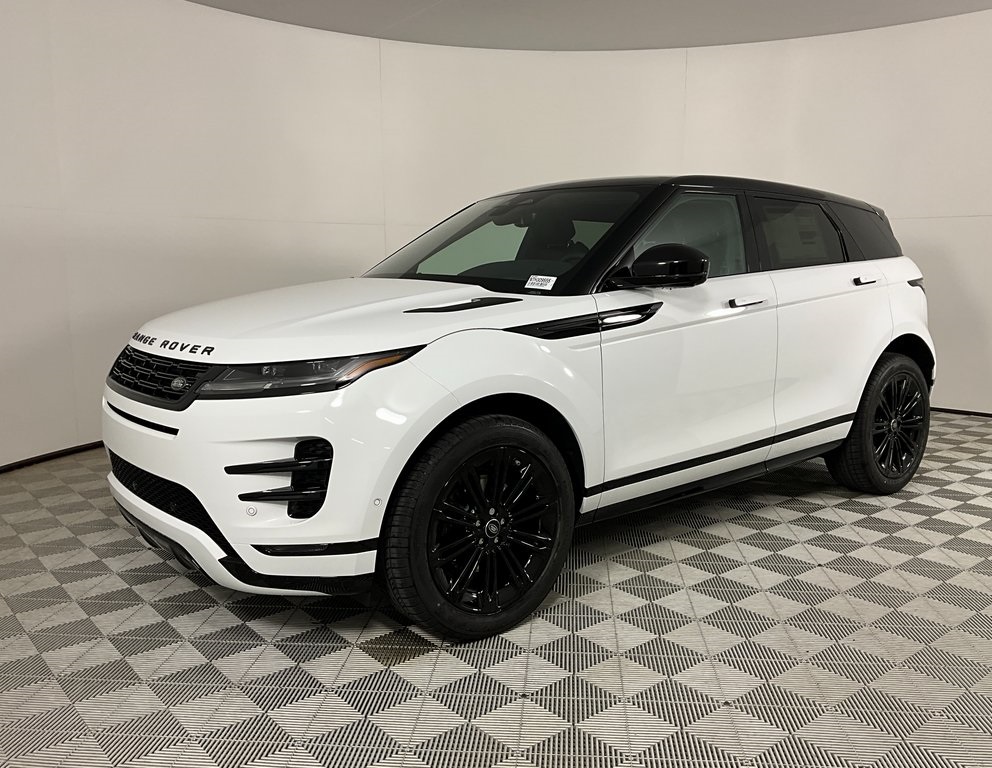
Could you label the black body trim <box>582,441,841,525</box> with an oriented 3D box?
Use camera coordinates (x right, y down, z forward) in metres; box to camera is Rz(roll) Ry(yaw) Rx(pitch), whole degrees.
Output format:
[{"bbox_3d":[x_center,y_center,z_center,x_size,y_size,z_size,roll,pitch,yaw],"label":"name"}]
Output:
[{"bbox_3d":[0.979,0.386,3.616,1.820,0.090,0.100,-7,11,-38],"label":"black body trim"}]

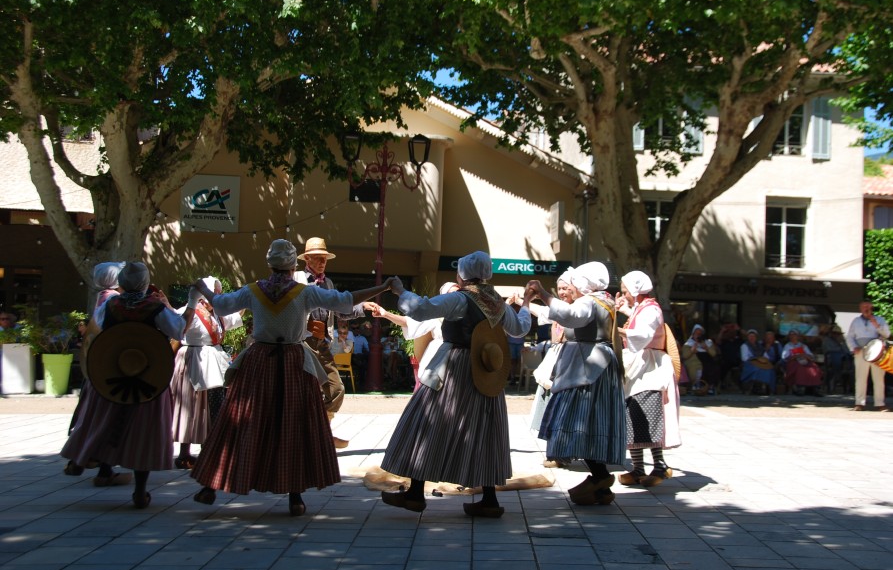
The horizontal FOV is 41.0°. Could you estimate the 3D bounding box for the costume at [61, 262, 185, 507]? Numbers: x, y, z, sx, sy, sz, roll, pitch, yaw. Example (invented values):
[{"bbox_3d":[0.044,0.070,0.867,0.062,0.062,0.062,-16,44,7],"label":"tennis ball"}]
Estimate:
[{"bbox_3d":[-2.077,0.631,7.650,0.750,1.550,0.680,2,-2,-14],"label":"costume"}]

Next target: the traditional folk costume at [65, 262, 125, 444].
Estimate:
[{"bbox_3d":[-2.407,0.574,8.400,0.620,1.500,0.600,2,-3,-9],"label":"traditional folk costume"}]

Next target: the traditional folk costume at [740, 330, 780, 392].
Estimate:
[{"bbox_3d":[5.893,1.436,22.400,0.720,1.220,0.780,2,-3,0],"label":"traditional folk costume"}]

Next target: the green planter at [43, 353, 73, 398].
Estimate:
[{"bbox_3d":[-6.388,1.486,19.600,0.480,0.700,0.480,1,-2,0],"label":"green planter"}]

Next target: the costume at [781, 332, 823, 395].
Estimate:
[{"bbox_3d":[6.425,1.421,21.600,0.730,1.170,0.750,1,-2,3],"label":"costume"}]

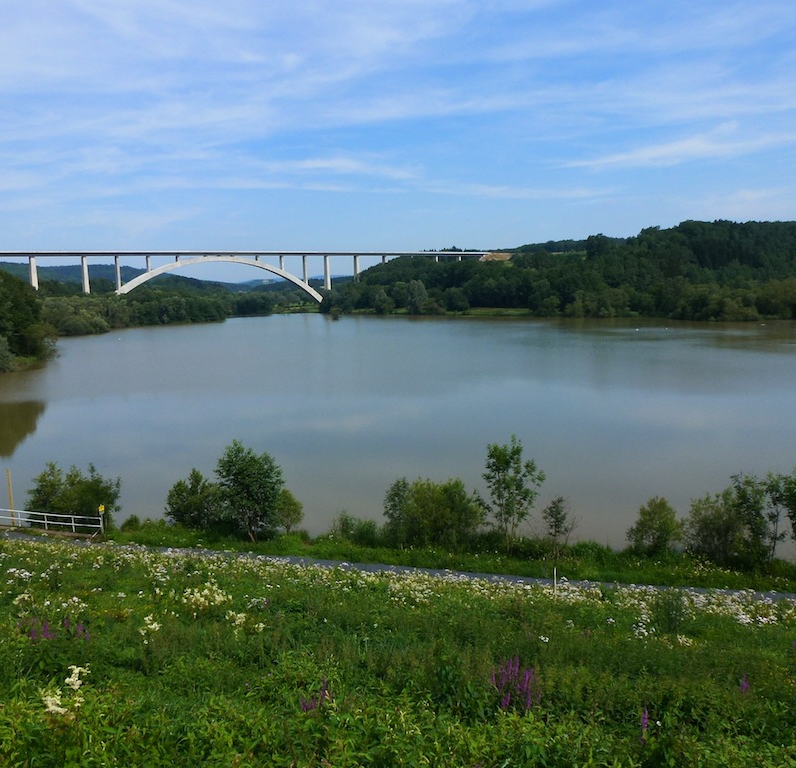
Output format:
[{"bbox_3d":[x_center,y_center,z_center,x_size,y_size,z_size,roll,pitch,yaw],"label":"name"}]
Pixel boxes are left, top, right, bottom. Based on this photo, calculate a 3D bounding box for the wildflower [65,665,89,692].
[{"bbox_3d":[-3.000,2.739,6.900,0.224,0.255,0.180,-3,7,-24],"label":"wildflower"}]

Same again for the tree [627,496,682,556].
[{"bbox_3d":[16.018,8.805,45.962,3.481,3.673,3.307,2,7,20],"label":"tree"}]

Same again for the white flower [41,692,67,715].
[{"bbox_3d":[-2.981,2.765,6.400,0.225,0.194,0.180,-3,8,-26],"label":"white flower"}]

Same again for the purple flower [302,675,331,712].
[{"bbox_3d":[-0.818,3.080,7.335,0.298,0.375,0.238,-1,7,-7],"label":"purple flower"}]

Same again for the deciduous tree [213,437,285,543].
[{"bbox_3d":[-9.766,6.941,48.227,4.565,6.811,4.337,-1,7,-12],"label":"deciduous tree"}]

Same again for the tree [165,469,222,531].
[{"bbox_3d":[-14.141,7.921,50.882,4.190,4.267,3.981,-2,7,-16],"label":"tree"}]

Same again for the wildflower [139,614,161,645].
[{"bbox_3d":[-3.479,3.437,10.353,0.308,0.441,0.246,-2,7,-19],"label":"wildflower"}]

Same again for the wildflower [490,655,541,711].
[{"bbox_3d":[1.381,3.519,8.690,0.588,0.600,0.470,1,7,9],"label":"wildflower"}]

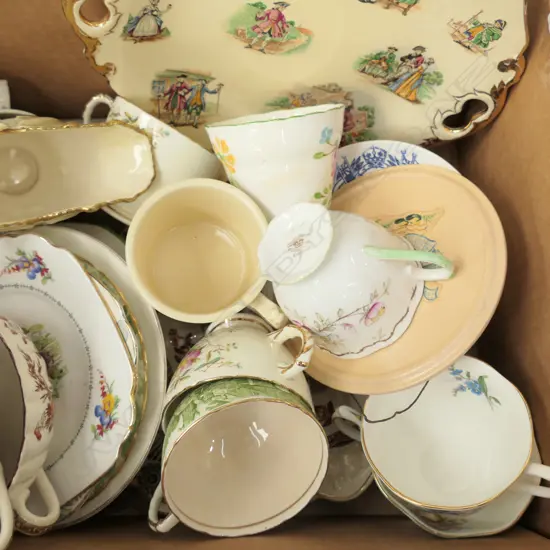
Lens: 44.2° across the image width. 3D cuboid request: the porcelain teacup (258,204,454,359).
[{"bbox_3d":[0.041,-0.004,0.383,0.106,0.070,0.085,-12,61,32],"label":"porcelain teacup"}]

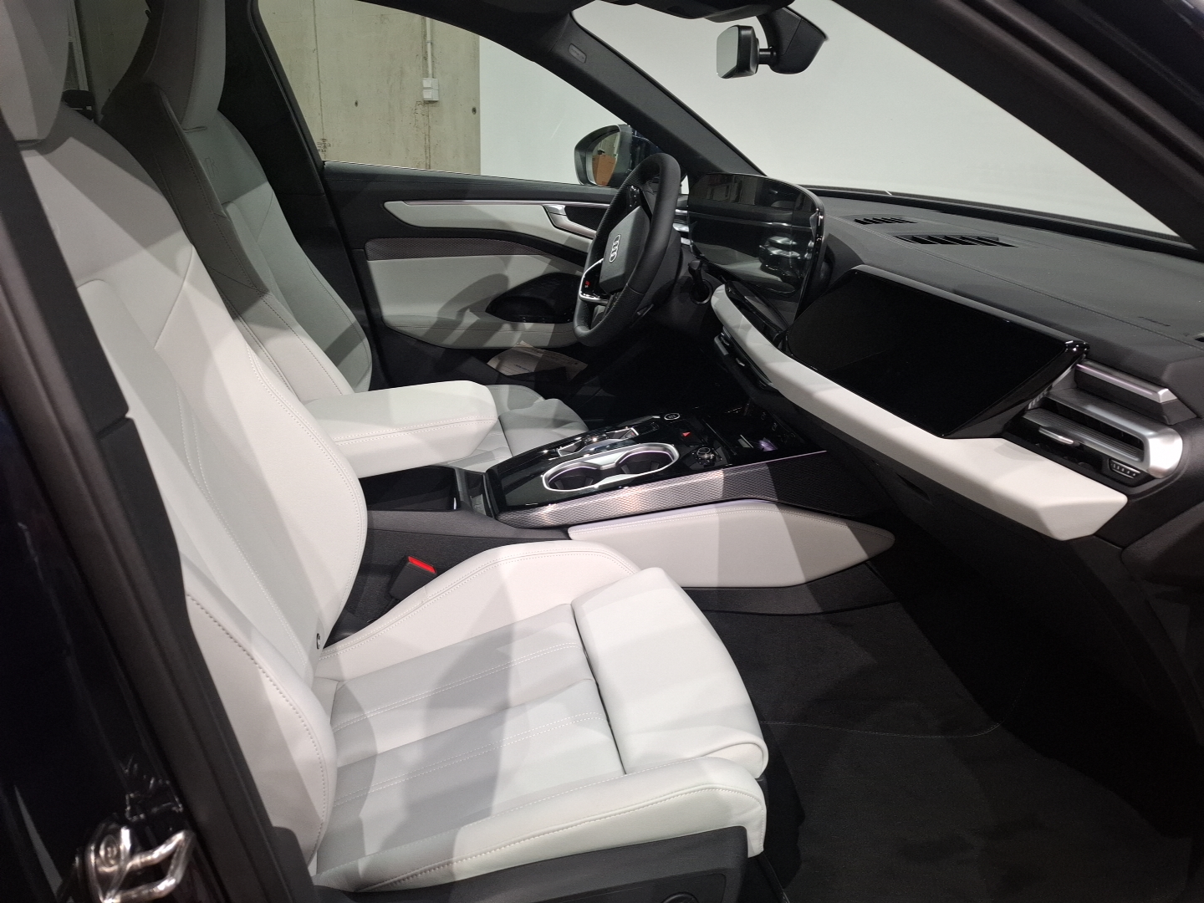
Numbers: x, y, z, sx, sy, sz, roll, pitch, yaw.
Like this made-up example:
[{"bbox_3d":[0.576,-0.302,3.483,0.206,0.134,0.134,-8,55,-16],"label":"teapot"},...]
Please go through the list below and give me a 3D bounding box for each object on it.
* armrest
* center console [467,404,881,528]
[{"bbox_3d":[-0.299,-0.029,1.107,0.305,0.072,0.195,-8,23,-10],"label":"armrest"},{"bbox_3d":[0.093,0.024,1.217,0.570,0.115,0.240,-7,23,-10],"label":"center console"}]

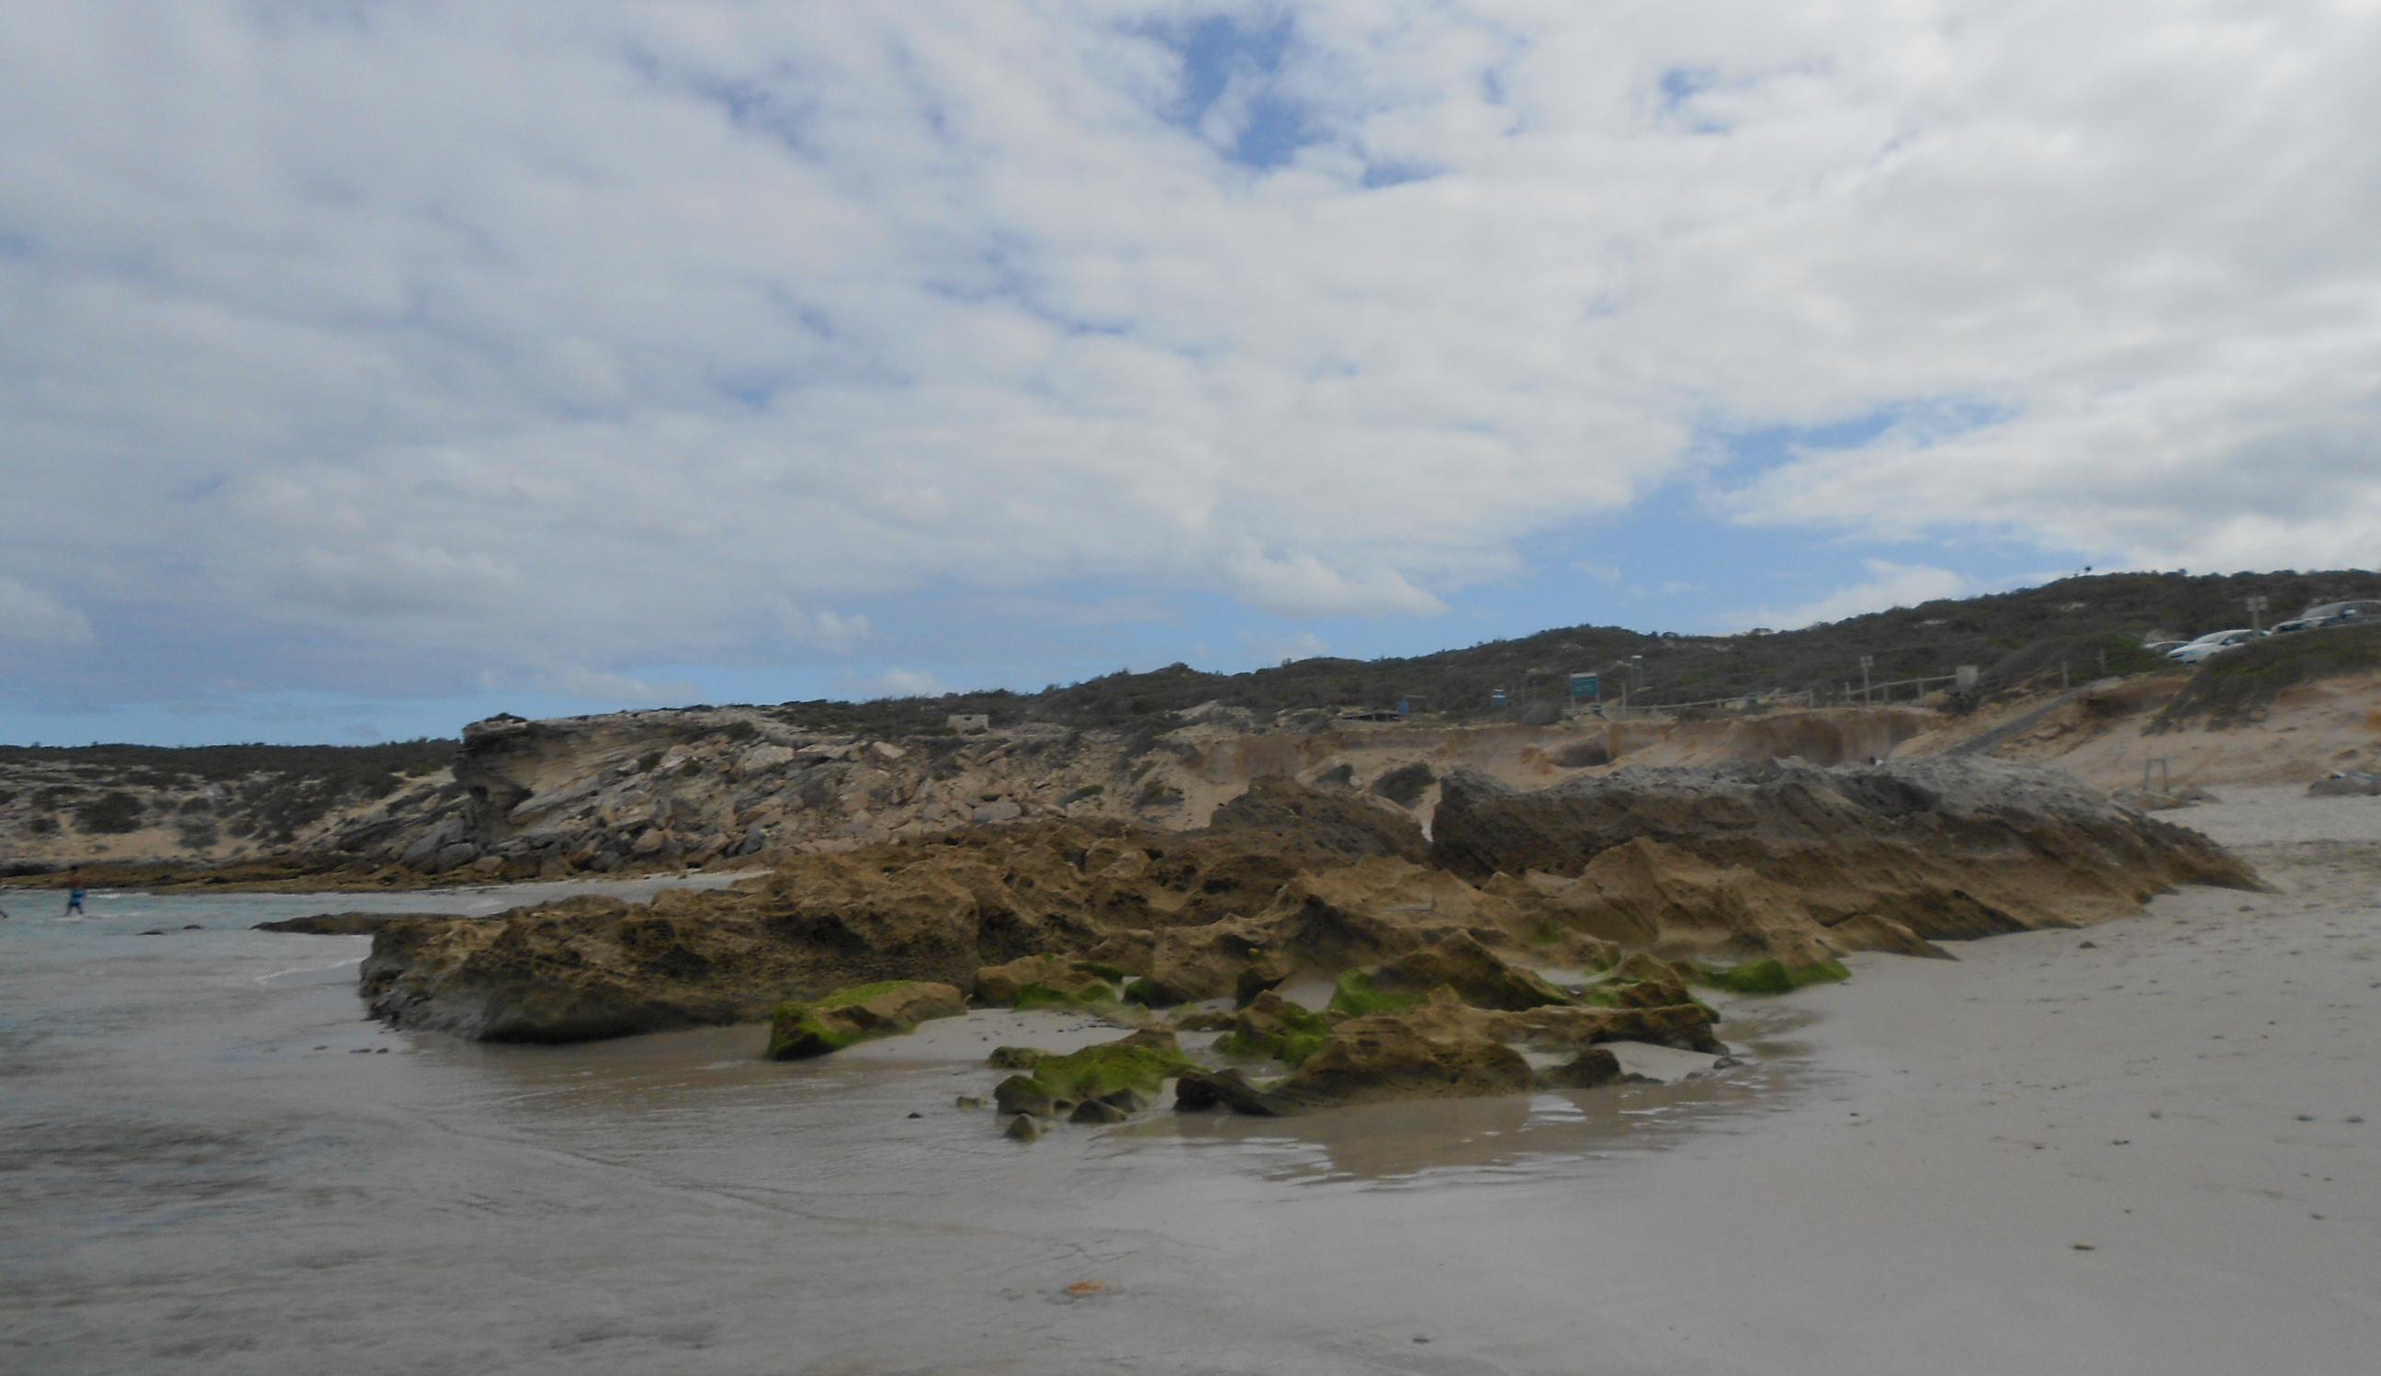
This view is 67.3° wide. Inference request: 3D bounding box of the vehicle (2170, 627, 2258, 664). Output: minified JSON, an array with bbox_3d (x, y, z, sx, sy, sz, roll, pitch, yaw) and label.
[{"bbox_3d":[42.066,-1.572,73.000,4.350,1.480,1.780,-3,-4,-22],"label":"vehicle"}]

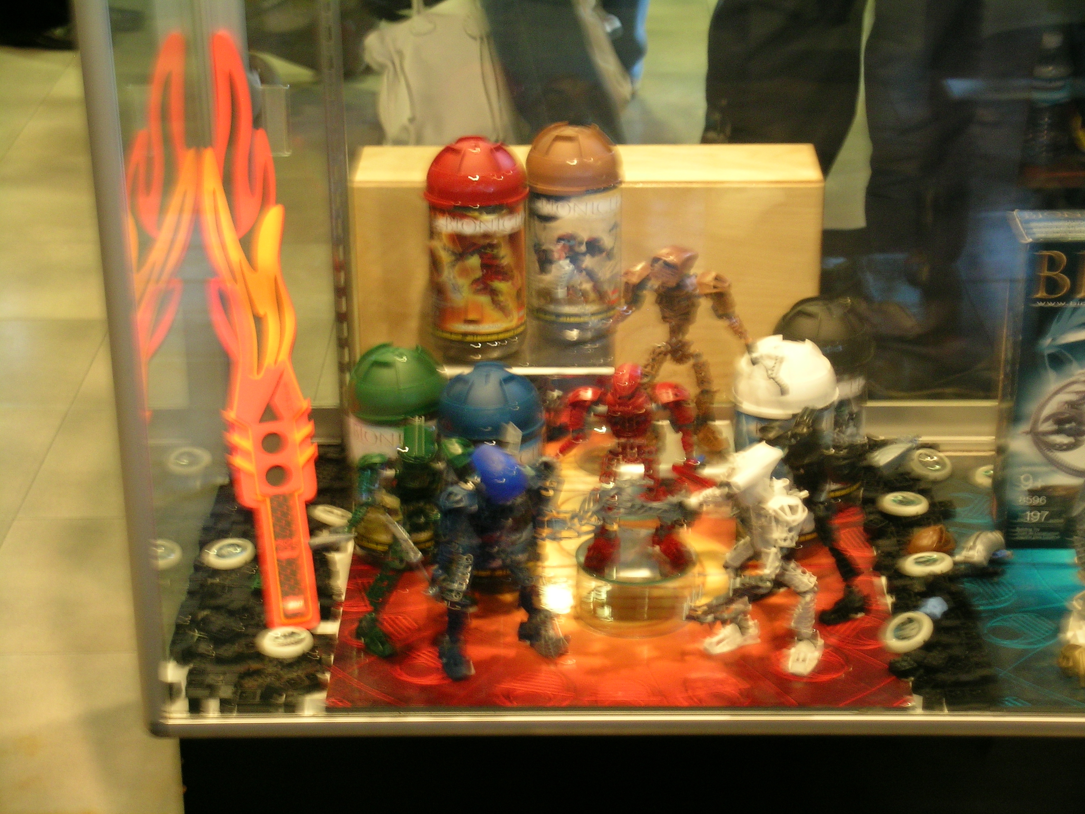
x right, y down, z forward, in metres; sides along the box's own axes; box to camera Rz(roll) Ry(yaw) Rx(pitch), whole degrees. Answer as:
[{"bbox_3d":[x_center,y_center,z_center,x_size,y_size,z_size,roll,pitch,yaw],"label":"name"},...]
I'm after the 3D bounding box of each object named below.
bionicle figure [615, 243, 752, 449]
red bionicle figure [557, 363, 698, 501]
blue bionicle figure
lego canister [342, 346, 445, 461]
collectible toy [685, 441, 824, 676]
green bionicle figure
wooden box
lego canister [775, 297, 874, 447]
[{"bbox_3d":[0.126,-0.052,2.112,0.122,0.188,0.075,-1,25,-2],"label":"bionicle figure"},{"bbox_3d":[0.071,0.043,1.911,0.117,0.172,0.085,0,25,1],"label":"red bionicle figure"},{"bbox_3d":[-0.033,0.114,1.868,0.108,0.180,0.090,-7,25,-15],"label":"blue bionicle figure"},{"bbox_3d":[-0.127,0.032,2.039,0.084,0.187,0.084,0,25,1],"label":"lego canister"},{"bbox_3d":[0.169,0.115,1.874,0.100,0.172,0.088,-22,32,-39],"label":"collectible toy"},{"bbox_3d":[-0.107,0.098,1.904,0.105,0.180,0.098,-9,26,-19],"label":"green bionicle figure"},{"bbox_3d":[0.042,-0.126,2.298,0.440,0.236,0.109,0,25,1],"label":"wooden box"},{"bbox_3d":[0.255,-0.008,2.124,0.084,0.187,0.084,0,25,1],"label":"lego canister"}]

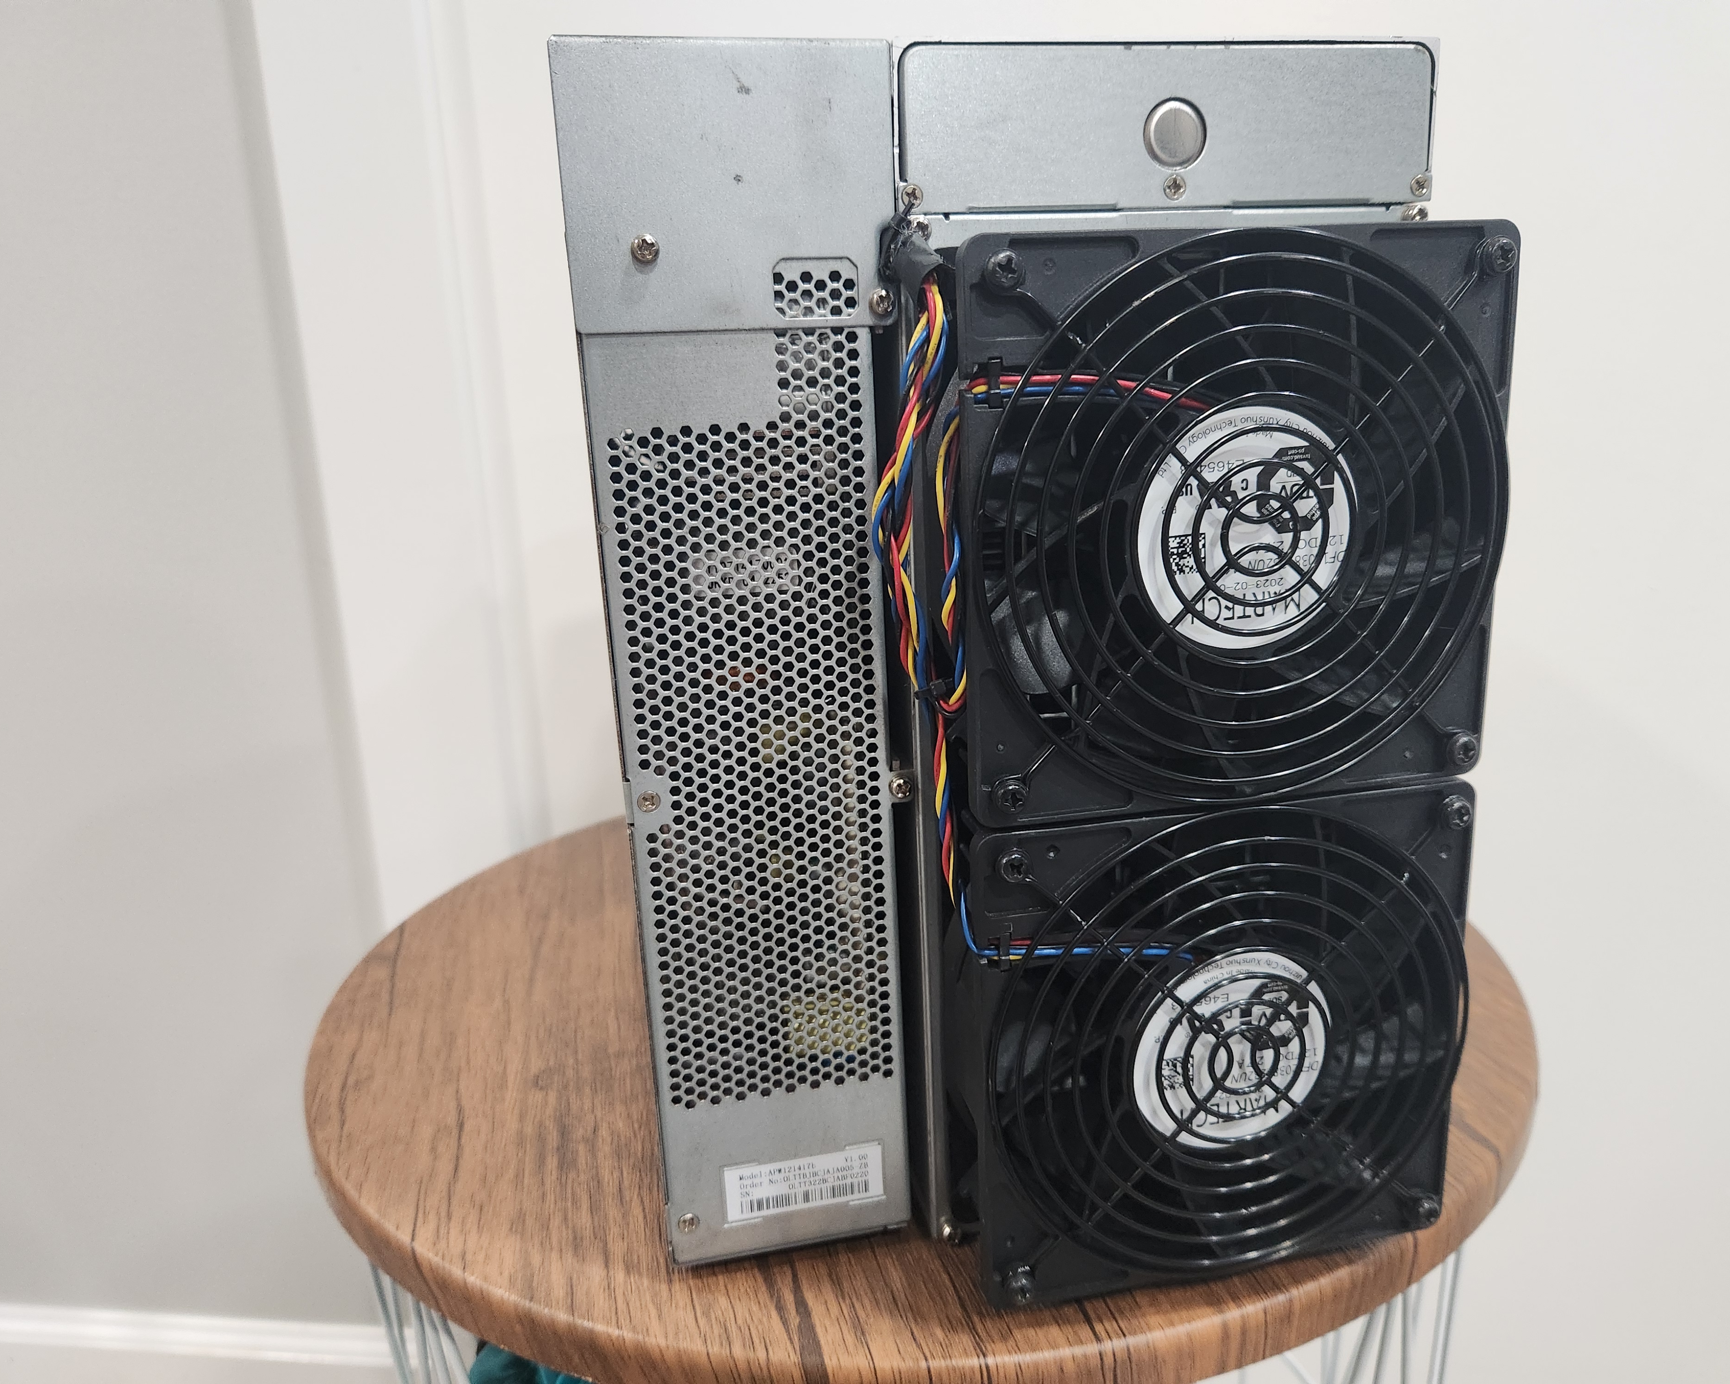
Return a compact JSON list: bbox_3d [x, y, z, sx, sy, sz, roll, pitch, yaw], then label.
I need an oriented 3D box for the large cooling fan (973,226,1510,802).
[{"bbox_3d":[0.076,-0.038,0.271,0.120,0.120,0.043,-5,15,-10],"label":"large cooling fan"}]

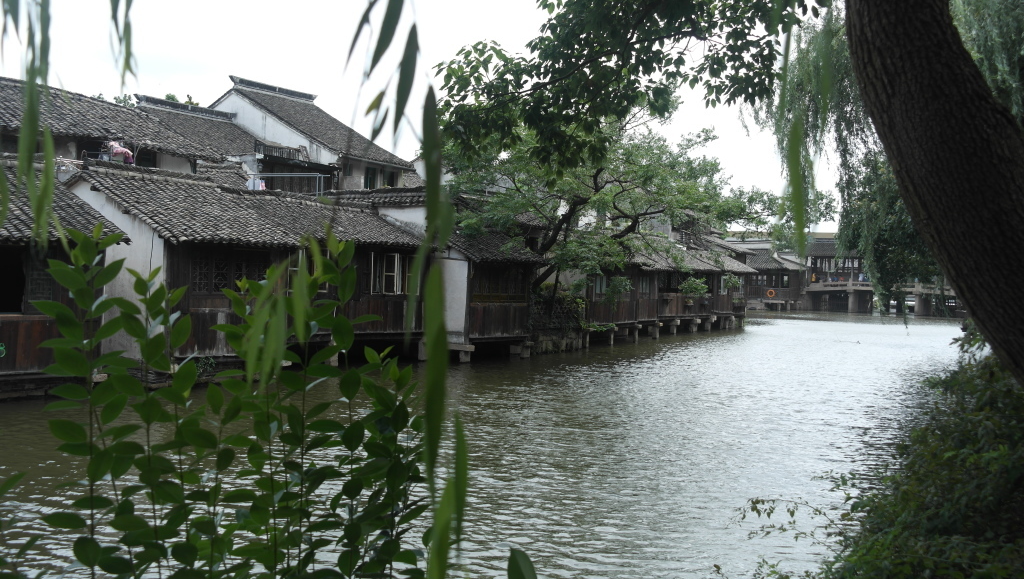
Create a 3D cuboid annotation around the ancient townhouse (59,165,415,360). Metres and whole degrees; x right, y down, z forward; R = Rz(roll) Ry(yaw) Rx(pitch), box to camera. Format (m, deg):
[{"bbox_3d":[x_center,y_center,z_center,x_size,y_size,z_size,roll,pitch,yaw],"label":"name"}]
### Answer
[{"bbox_3d":[-7.400,-0.700,28.700,6.200,4.600,10.500,0,0,30],"label":"ancient townhouse"}]

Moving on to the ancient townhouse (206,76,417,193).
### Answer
[{"bbox_3d":[-9.100,-3.700,42.600,9.600,9.000,5.600,0,0,30],"label":"ancient townhouse"}]

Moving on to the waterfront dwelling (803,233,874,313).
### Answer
[{"bbox_3d":[31.600,-1.500,98.000,7.400,7.300,6.000,0,0,6],"label":"waterfront dwelling"}]

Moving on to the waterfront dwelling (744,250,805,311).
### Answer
[{"bbox_3d":[24.800,-0.800,99.500,6.600,5.800,6.000,0,0,0],"label":"waterfront dwelling"}]

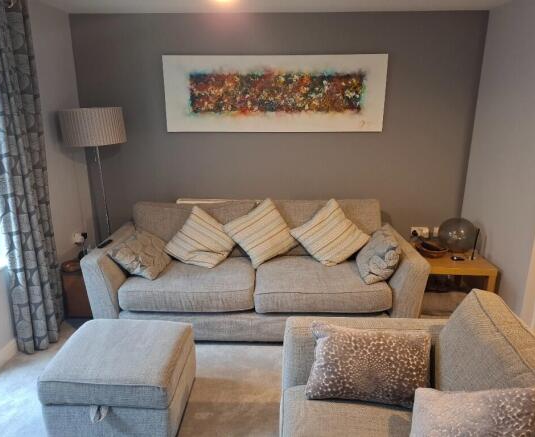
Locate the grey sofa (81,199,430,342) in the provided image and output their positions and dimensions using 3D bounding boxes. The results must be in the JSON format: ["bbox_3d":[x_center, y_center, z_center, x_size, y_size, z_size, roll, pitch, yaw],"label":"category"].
[{"bbox_3d":[-0.071,0.344,2.985,2.250,0.870,0.950,0,15,1],"label":"grey sofa"}]

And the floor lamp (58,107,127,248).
[{"bbox_3d":[-1.285,-0.039,3.027,0.490,1.580,0.490,0,15,1],"label":"floor lamp"}]

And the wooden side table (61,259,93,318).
[{"bbox_3d":[-1.421,0.543,3.154,0.280,0.390,0.360,0,15,1],"label":"wooden side table"}]

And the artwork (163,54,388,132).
[{"bbox_3d":[0.058,-1.018,3.190,1.810,0.608,0.035,1,15,1],"label":"artwork"}]

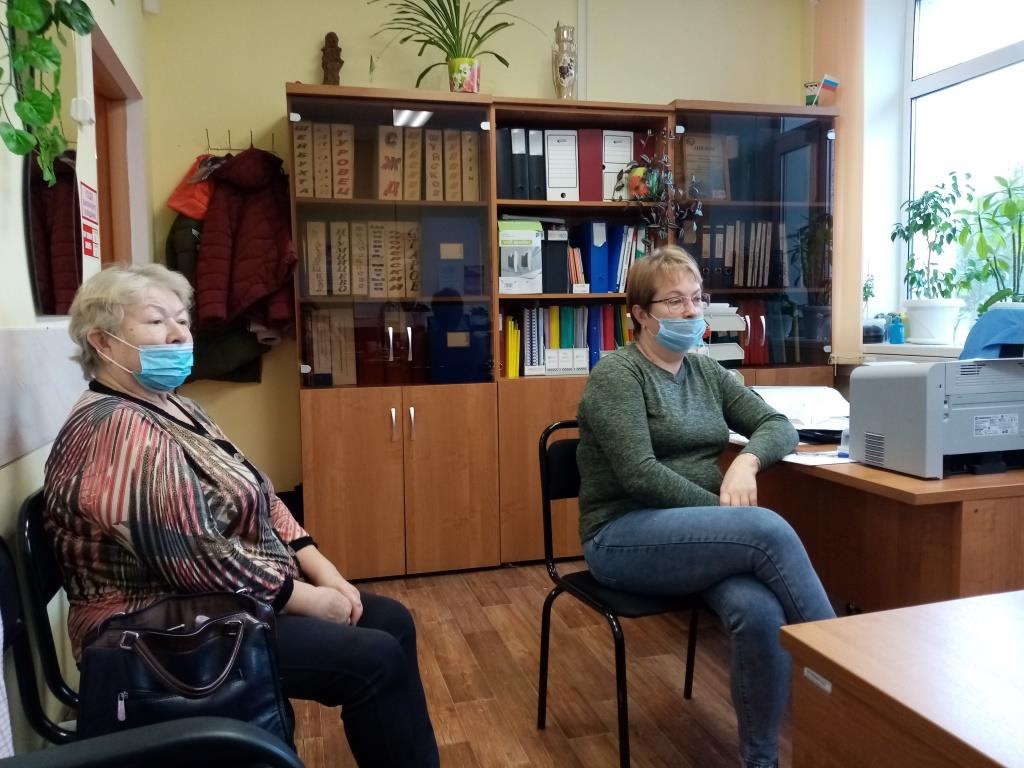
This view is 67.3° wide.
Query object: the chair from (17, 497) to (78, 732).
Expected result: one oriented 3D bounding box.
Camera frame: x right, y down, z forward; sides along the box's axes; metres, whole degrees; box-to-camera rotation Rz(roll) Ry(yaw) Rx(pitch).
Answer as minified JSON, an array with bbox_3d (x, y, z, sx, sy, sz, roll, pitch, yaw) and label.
[{"bbox_3d":[-0.609,0.556,1.618,0.560,0.810,0.500,-2,4,-15],"label":"chair"}]

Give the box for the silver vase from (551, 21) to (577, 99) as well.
[{"bbox_3d":[0.227,-1.424,3.444,0.115,0.395,0.115,-1,4,0],"label":"silver vase"}]

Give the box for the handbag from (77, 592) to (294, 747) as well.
[{"bbox_3d":[-0.460,0.425,1.110,0.290,0.220,0.160,-3,4,-18],"label":"handbag"}]

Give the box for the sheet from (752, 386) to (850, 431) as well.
[{"bbox_3d":[0.773,0.066,2.060,0.300,0.090,0.230,-1,4,7],"label":"sheet"}]

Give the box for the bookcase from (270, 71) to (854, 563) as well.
[{"bbox_3d":[0.291,-0.220,3.552,2.448,2.025,0.420,-2,4,-13],"label":"bookcase"}]

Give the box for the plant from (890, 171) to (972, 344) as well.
[{"bbox_3d":[1.855,-0.559,3.400,0.360,0.770,0.350,-2,4,-13],"label":"plant"}]

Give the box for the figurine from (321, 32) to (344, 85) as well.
[{"bbox_3d":[-0.740,-1.310,3.151,0.105,0.252,0.100,-2,4,-13],"label":"figurine"}]

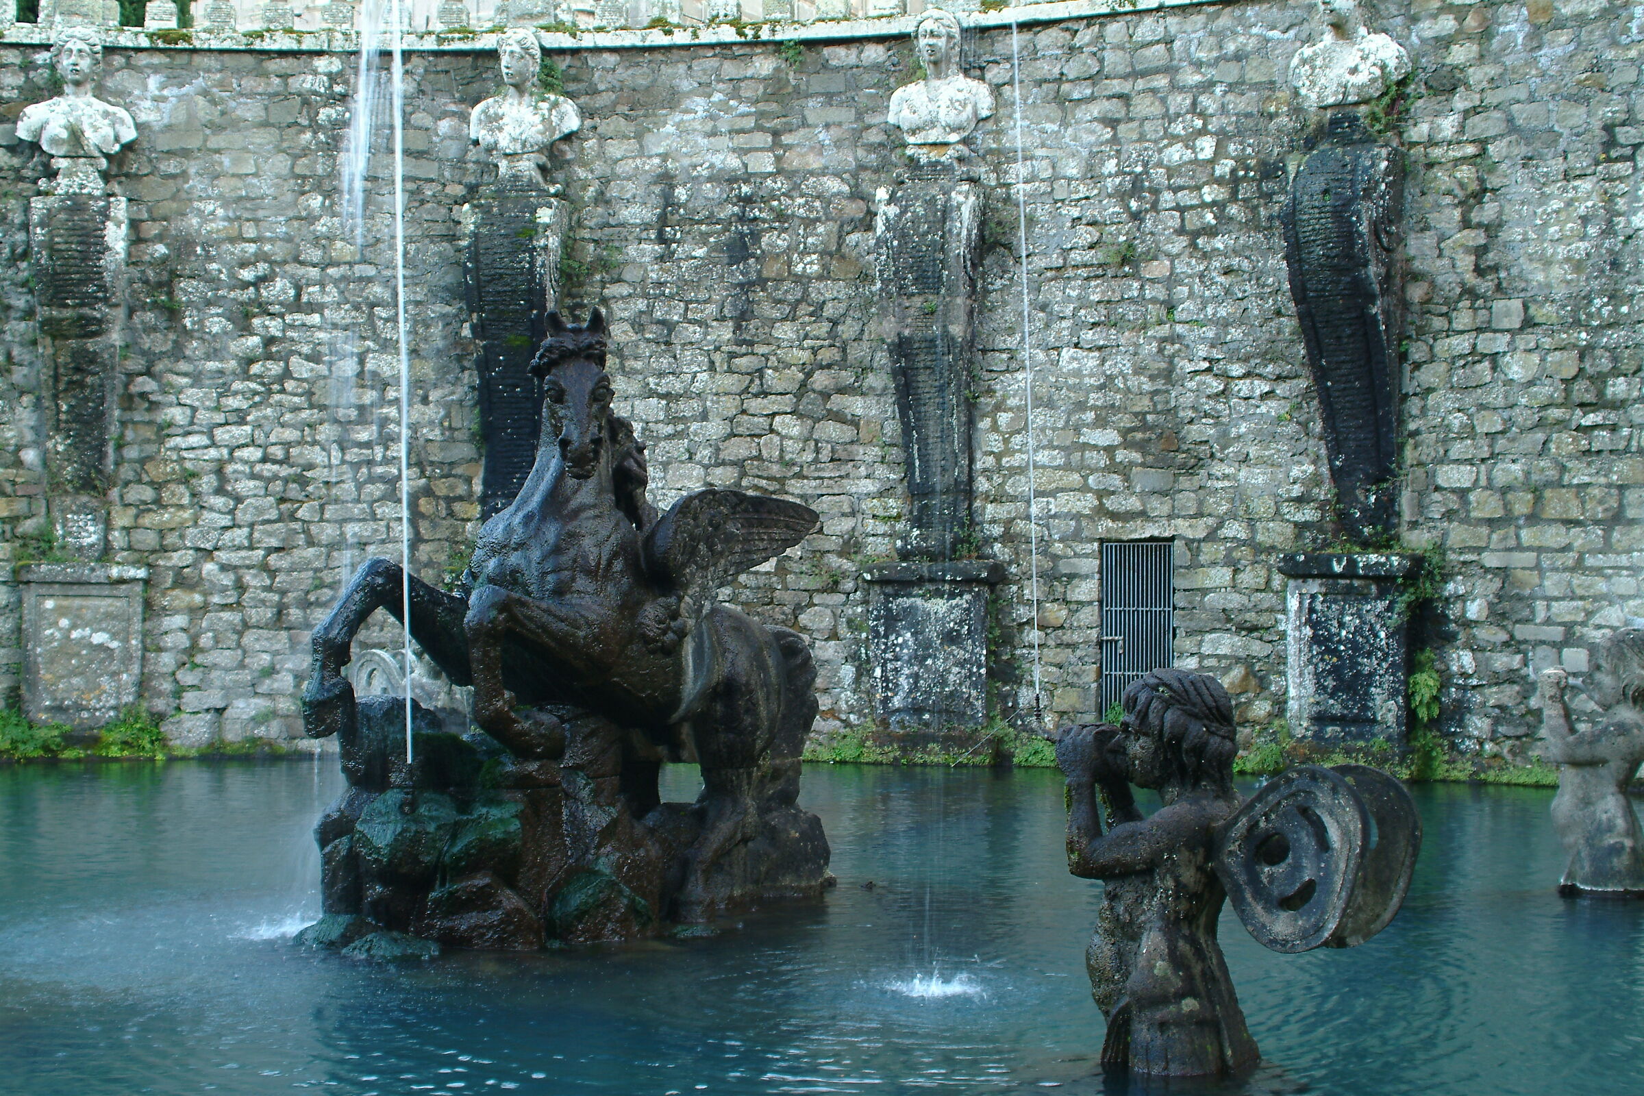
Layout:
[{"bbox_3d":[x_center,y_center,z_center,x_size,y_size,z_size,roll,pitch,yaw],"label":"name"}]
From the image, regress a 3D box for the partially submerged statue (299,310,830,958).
[{"bbox_3d":[-1.010,0.270,9.300,1.300,2.280,1.950,0,0,37],"label":"partially submerged statue"}]

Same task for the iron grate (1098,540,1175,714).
[{"bbox_3d":[2.100,0.565,15.800,0.500,1.200,0.060,0,0,18],"label":"iron grate"}]

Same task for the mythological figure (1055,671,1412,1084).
[{"bbox_3d":[1.140,0.890,6.500,0.920,1.120,0.550,0,0,32],"label":"mythological figure"}]

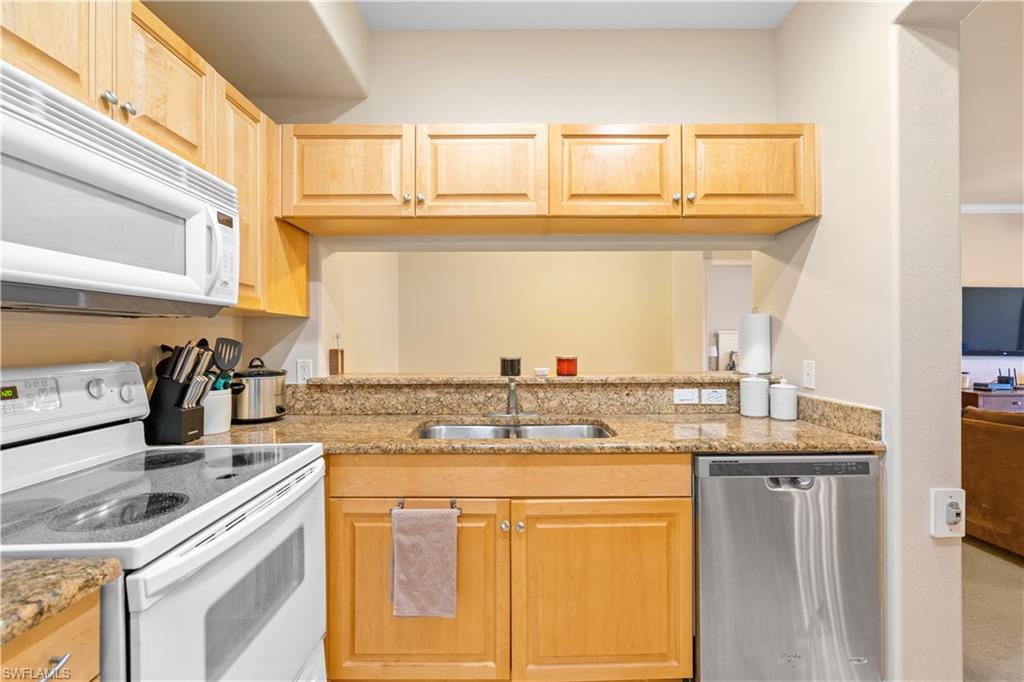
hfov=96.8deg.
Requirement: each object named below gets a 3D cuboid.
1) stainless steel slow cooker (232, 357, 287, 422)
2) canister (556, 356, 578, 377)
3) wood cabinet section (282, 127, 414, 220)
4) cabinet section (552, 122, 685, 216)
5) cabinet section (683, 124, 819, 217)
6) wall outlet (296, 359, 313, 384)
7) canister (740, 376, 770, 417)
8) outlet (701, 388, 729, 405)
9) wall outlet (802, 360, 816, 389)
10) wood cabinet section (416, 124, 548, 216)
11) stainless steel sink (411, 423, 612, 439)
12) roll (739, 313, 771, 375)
[{"bbox_3d":[-1.095,0.205,1.950,0.245,0.265,0.310,0,0,10],"label":"stainless steel slow cooker"},{"bbox_3d":[0.264,0.120,2.161,0.094,0.090,0.094,0,0,0],"label":"canister"},{"bbox_3d":[-0.656,-0.684,1.985,0.535,0.375,0.315,0,0,0],"label":"wood cabinet section"},{"bbox_3d":[0.416,-0.684,1.985,0.537,0.375,0.315,0,0,0],"label":"cabinet section"},{"bbox_3d":[0.960,-0.684,1.985,0.550,0.378,0.315,0,0,0],"label":"cabinet section"},{"bbox_3d":[-0.963,0.145,2.115,0.070,0.113,0.009,0,0,0],"label":"wall outlet"},{"bbox_3d":[1.096,0.248,2.054,0.117,0.183,0.117,0,0,0],"label":"canister"},{"bbox_3d":[0.933,0.258,2.101,0.115,0.070,0.009,0,0,0],"label":"outlet"},{"bbox_3d":[1.237,0.141,1.891,0.009,0.114,0.072,0,0,0],"label":"wall outlet"},{"bbox_3d":[-0.121,-0.684,1.985,0.535,0.375,0.315,0,0,0],"label":"wood cabinet section"},{"bbox_3d":[0.013,0.445,1.777,0.735,0.190,0.375,0,0,0],"label":"stainless steel sink"},{"bbox_3d":[1.175,0.017,2.193,0.130,0.283,0.130,0,0,0],"label":"roll"}]

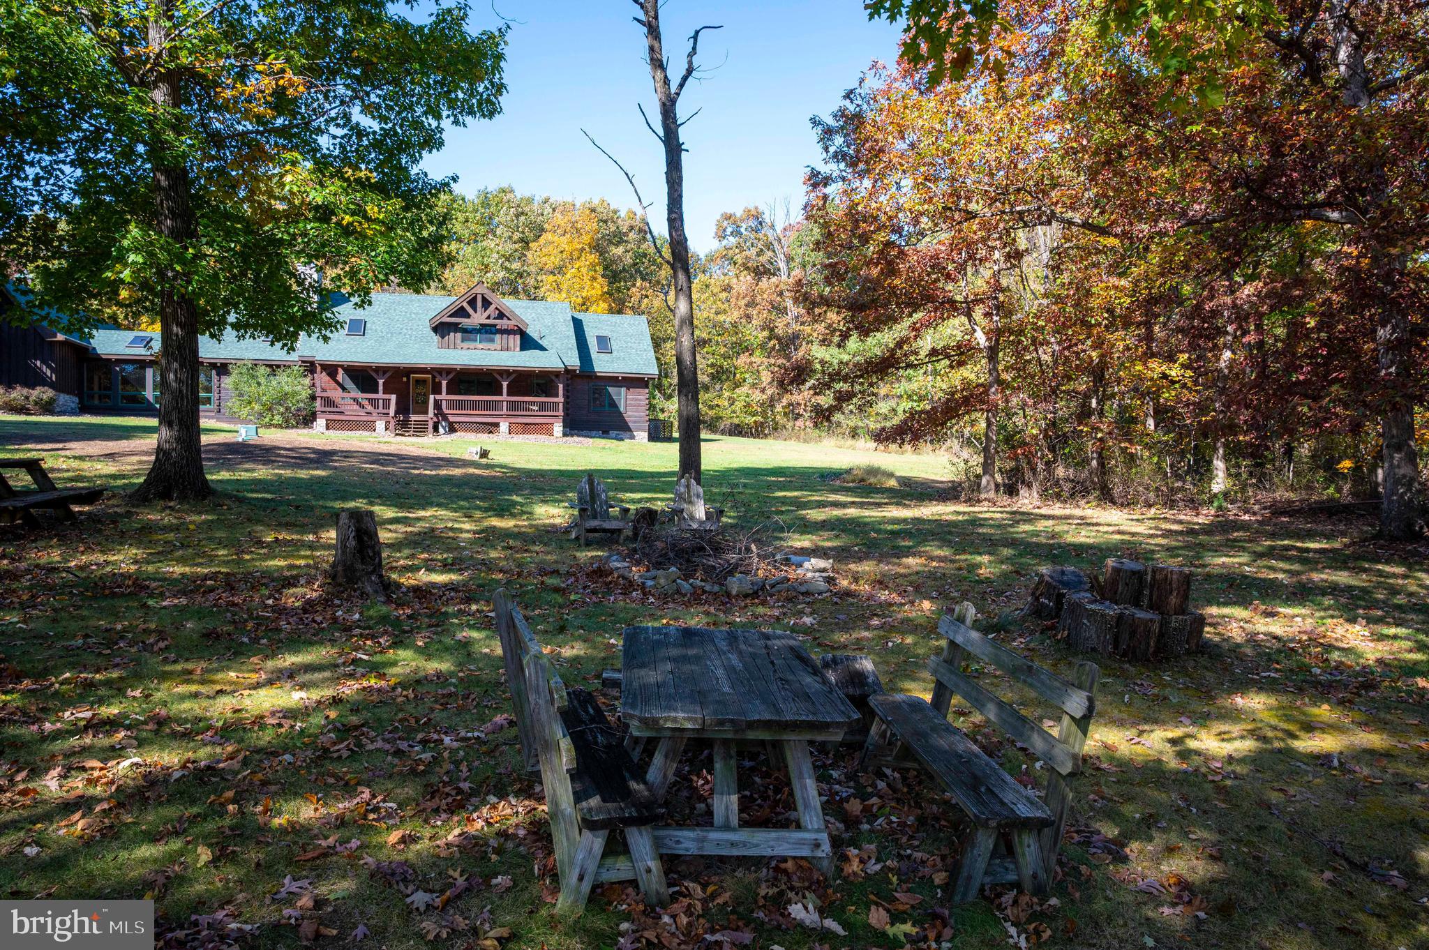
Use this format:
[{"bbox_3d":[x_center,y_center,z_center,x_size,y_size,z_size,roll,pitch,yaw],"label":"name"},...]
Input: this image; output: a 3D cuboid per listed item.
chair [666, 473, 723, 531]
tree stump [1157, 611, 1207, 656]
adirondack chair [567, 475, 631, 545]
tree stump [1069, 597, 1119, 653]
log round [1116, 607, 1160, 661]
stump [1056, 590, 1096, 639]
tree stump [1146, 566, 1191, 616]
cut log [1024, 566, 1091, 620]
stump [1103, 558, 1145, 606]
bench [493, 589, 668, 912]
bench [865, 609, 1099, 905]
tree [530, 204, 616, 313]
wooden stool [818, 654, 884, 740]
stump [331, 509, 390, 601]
[{"bbox_3d":[-0.320,0.490,13.550,0.770,0.980,0.920,0,1,-16],"label":"chair"},{"bbox_3d":[3.750,1.261,7.650,0.350,0.290,0.350,4,2,29],"label":"tree stump"},{"bbox_3d":[-1.575,0.507,13.100,0.750,0.950,0.900,1,1,-20],"label":"adirondack chair"},{"bbox_3d":[3.320,1.345,8.350,0.420,0.390,0.420,0,1,22],"label":"tree stump"},{"bbox_3d":[3.630,1.365,8.150,0.380,0.380,0.380,0,1,24],"label":"log round"},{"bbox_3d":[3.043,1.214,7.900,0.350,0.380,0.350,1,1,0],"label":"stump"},{"bbox_3d":[3.727,0.957,7.800,0.360,0.355,0.360,1,1,0],"label":"tree stump"},{"bbox_3d":[3.487,1.245,9.700,0.700,0.500,0.650,0,1,20],"label":"cut log"},{"bbox_3d":[3.383,0.921,7.850,0.345,0.360,0.345,1,1,0],"label":"stump"},{"bbox_3d":[-0.627,1.079,4.151,0.545,0.921,1.720,1,1,-16],"label":"bench"},{"bbox_3d":[1.165,1.182,4.554,0.590,0.950,1.730,1,2,-5],"label":"bench"},{"bbox_3d":[-10.300,-10.600,69.000,6.500,17.000,6.500,0,1,0],"label":"tree"},{"bbox_3d":[0.807,1.365,5.655,0.330,0.385,1.000,2,1,4],"label":"wooden stool"},{"bbox_3d":[-3.540,0.745,9.500,0.580,0.790,0.550,0,1,-20],"label":"stump"}]

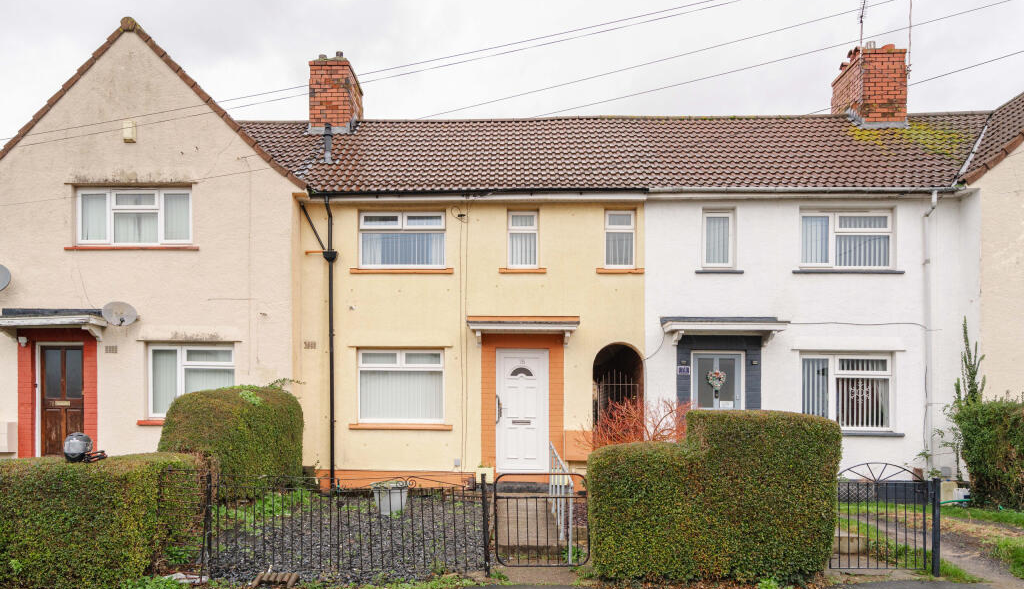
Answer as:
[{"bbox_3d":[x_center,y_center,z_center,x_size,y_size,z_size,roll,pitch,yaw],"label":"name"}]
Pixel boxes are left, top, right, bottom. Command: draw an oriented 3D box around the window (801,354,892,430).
[{"bbox_3d":[5.484,1.608,11.200,1.501,1.263,0.100,0,0,0],"label":"window"}]

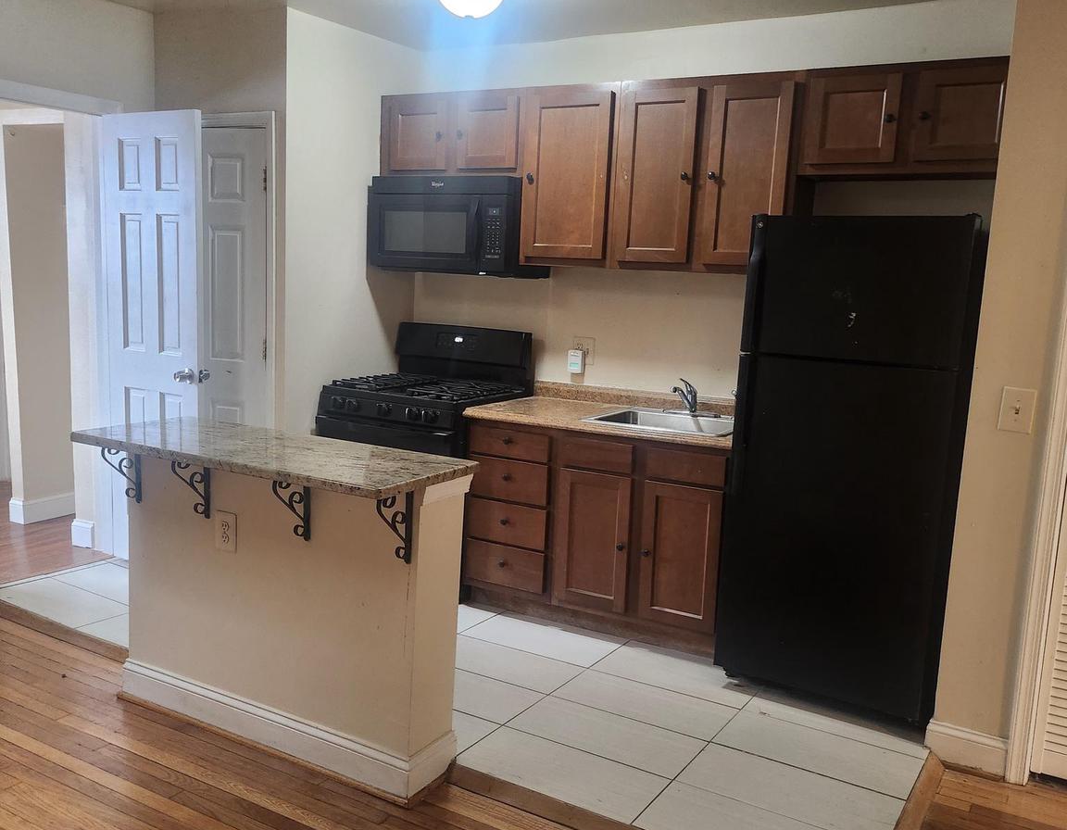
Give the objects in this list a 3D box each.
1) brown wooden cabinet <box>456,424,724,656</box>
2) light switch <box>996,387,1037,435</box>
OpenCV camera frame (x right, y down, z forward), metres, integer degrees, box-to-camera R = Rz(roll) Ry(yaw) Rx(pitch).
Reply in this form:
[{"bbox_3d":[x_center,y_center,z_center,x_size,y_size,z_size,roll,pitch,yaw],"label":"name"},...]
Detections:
[{"bbox_3d":[0.372,0.478,4.265,1.194,0.860,0.641,7,9,30],"label":"brown wooden cabinet"},{"bbox_3d":[1.468,-0.016,3.003,0.094,0.133,0.020,7,9,30],"label":"light switch"}]

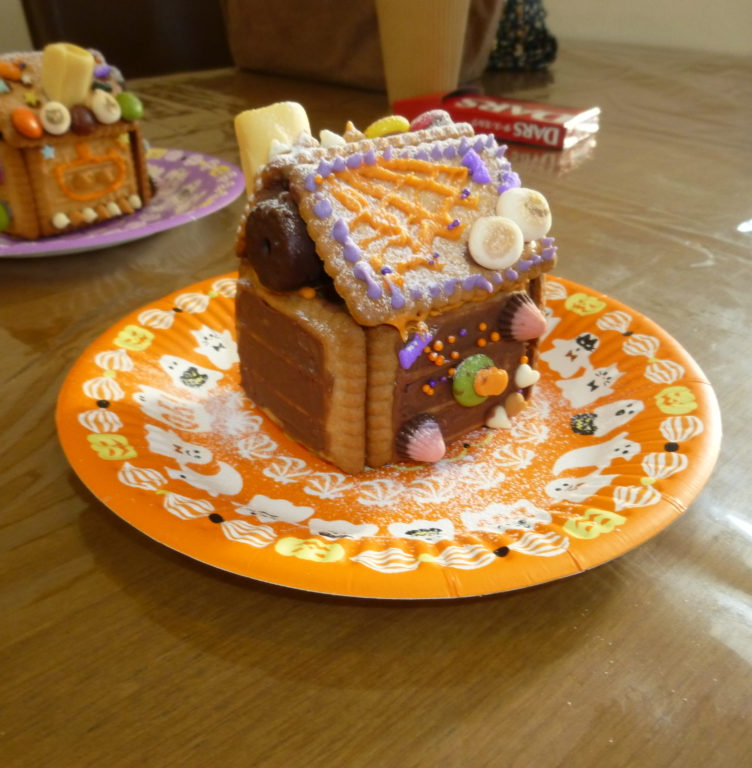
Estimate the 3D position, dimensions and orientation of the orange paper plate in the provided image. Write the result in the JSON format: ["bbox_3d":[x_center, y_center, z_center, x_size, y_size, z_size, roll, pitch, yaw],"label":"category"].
[{"bbox_3d":[0.004,-0.001,0.218,0.180,0.017,0.180,0,31,0],"label":"orange paper plate"}]

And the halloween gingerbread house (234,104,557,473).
[{"bbox_3d":[0.006,-0.033,0.205,0.072,0.083,0.068,-21,37,-31],"label":"halloween gingerbread house"}]

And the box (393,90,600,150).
[{"bbox_3d":[0.090,-0.200,0.553,0.134,0.017,0.071,19,35,28],"label":"box"}]

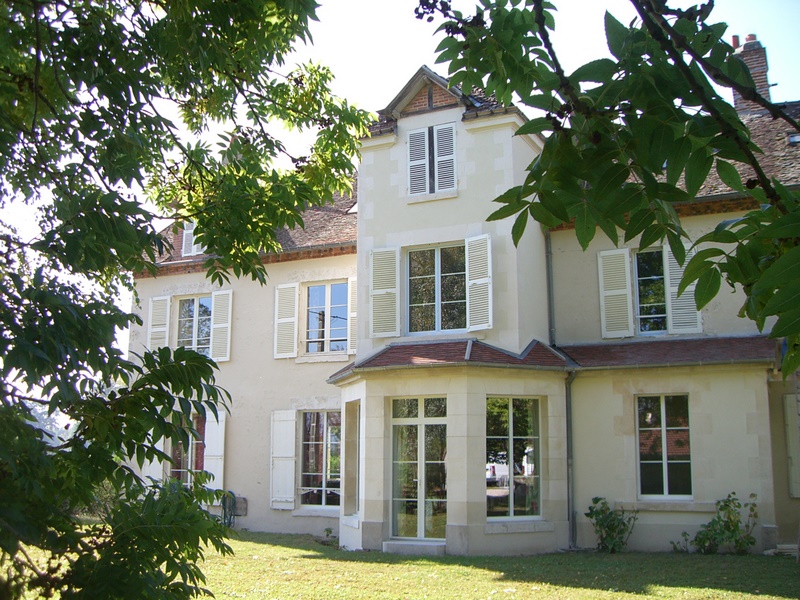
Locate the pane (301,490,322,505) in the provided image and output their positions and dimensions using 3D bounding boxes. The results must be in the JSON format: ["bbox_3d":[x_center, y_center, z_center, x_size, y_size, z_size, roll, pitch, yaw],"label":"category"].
[{"bbox_3d":[-1.872,4.205,18.697,0.515,0.312,0.030,-5,-11,26],"label":"pane"}]

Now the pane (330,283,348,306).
[{"bbox_3d":[-1.372,-0.113,20.059,0.465,0.487,0.030,-5,-10,29],"label":"pane"}]

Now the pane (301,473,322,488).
[{"bbox_3d":[-1.860,3.875,18.749,0.506,0.293,0.030,-5,-11,26],"label":"pane"}]

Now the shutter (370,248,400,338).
[{"bbox_3d":[-0.283,-0.131,17.097,0.663,1.739,0.045,-5,-10,29],"label":"shutter"}]

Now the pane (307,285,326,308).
[{"bbox_3d":[-1.931,-0.067,20.371,0.496,0.498,0.030,-5,-10,29],"label":"pane"}]

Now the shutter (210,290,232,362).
[{"bbox_3d":[-4.625,0.675,22.681,0.651,1.870,0.045,-5,-13,24],"label":"shutter"}]

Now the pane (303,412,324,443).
[{"bbox_3d":[-1.954,2.900,19.915,0.574,0.660,0.030,-5,-10,29],"label":"pane"}]

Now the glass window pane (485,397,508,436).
[{"bbox_3d":[1.627,1.984,14.809,0.506,0.644,0.030,5,-11,-25],"label":"glass window pane"}]

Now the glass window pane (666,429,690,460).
[{"bbox_3d":[4.877,2.529,15.390,0.420,0.570,0.040,-5,-11,25],"label":"glass window pane"}]

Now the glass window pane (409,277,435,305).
[{"bbox_3d":[0.426,-0.179,16.943,0.540,0.530,0.040,-5,-11,25],"label":"glass window pane"}]

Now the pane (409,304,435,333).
[{"bbox_3d":[0.428,0.347,16.845,0.540,0.530,0.040,-5,-11,25],"label":"pane"}]

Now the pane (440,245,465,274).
[{"bbox_3d":[1.099,-0.801,17.728,0.570,0.585,0.020,-5,-13,24],"label":"pane"}]

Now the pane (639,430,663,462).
[{"bbox_3d":[4.601,2.665,16.067,0.400,0.564,0.020,-5,-13,24],"label":"pane"}]

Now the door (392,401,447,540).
[{"bbox_3d":[0.350,3.007,15.767,1.160,2.520,0.080,-5,-11,25],"label":"door"}]

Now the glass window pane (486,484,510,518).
[{"bbox_3d":[1.705,3.422,15.237,0.444,0.653,0.030,3,-9,-15],"label":"glass window pane"}]

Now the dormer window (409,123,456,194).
[{"bbox_3d":[0.668,-2.897,18.210,1.080,1.480,0.120,-5,-13,24],"label":"dormer window"}]

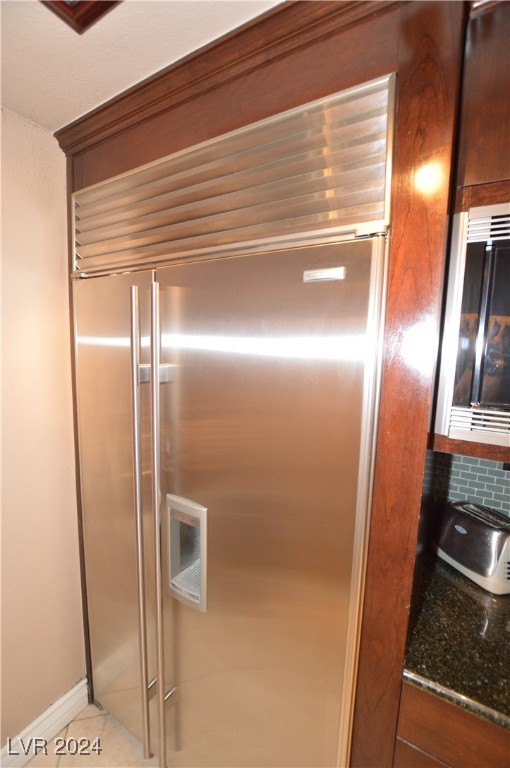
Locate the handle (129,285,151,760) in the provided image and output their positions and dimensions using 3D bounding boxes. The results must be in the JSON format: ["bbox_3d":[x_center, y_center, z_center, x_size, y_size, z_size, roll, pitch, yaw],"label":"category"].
[{"bbox_3d":[-0.367,0.528,1.069,0.025,1.658,0.054,5,8,30],"label":"handle"}]

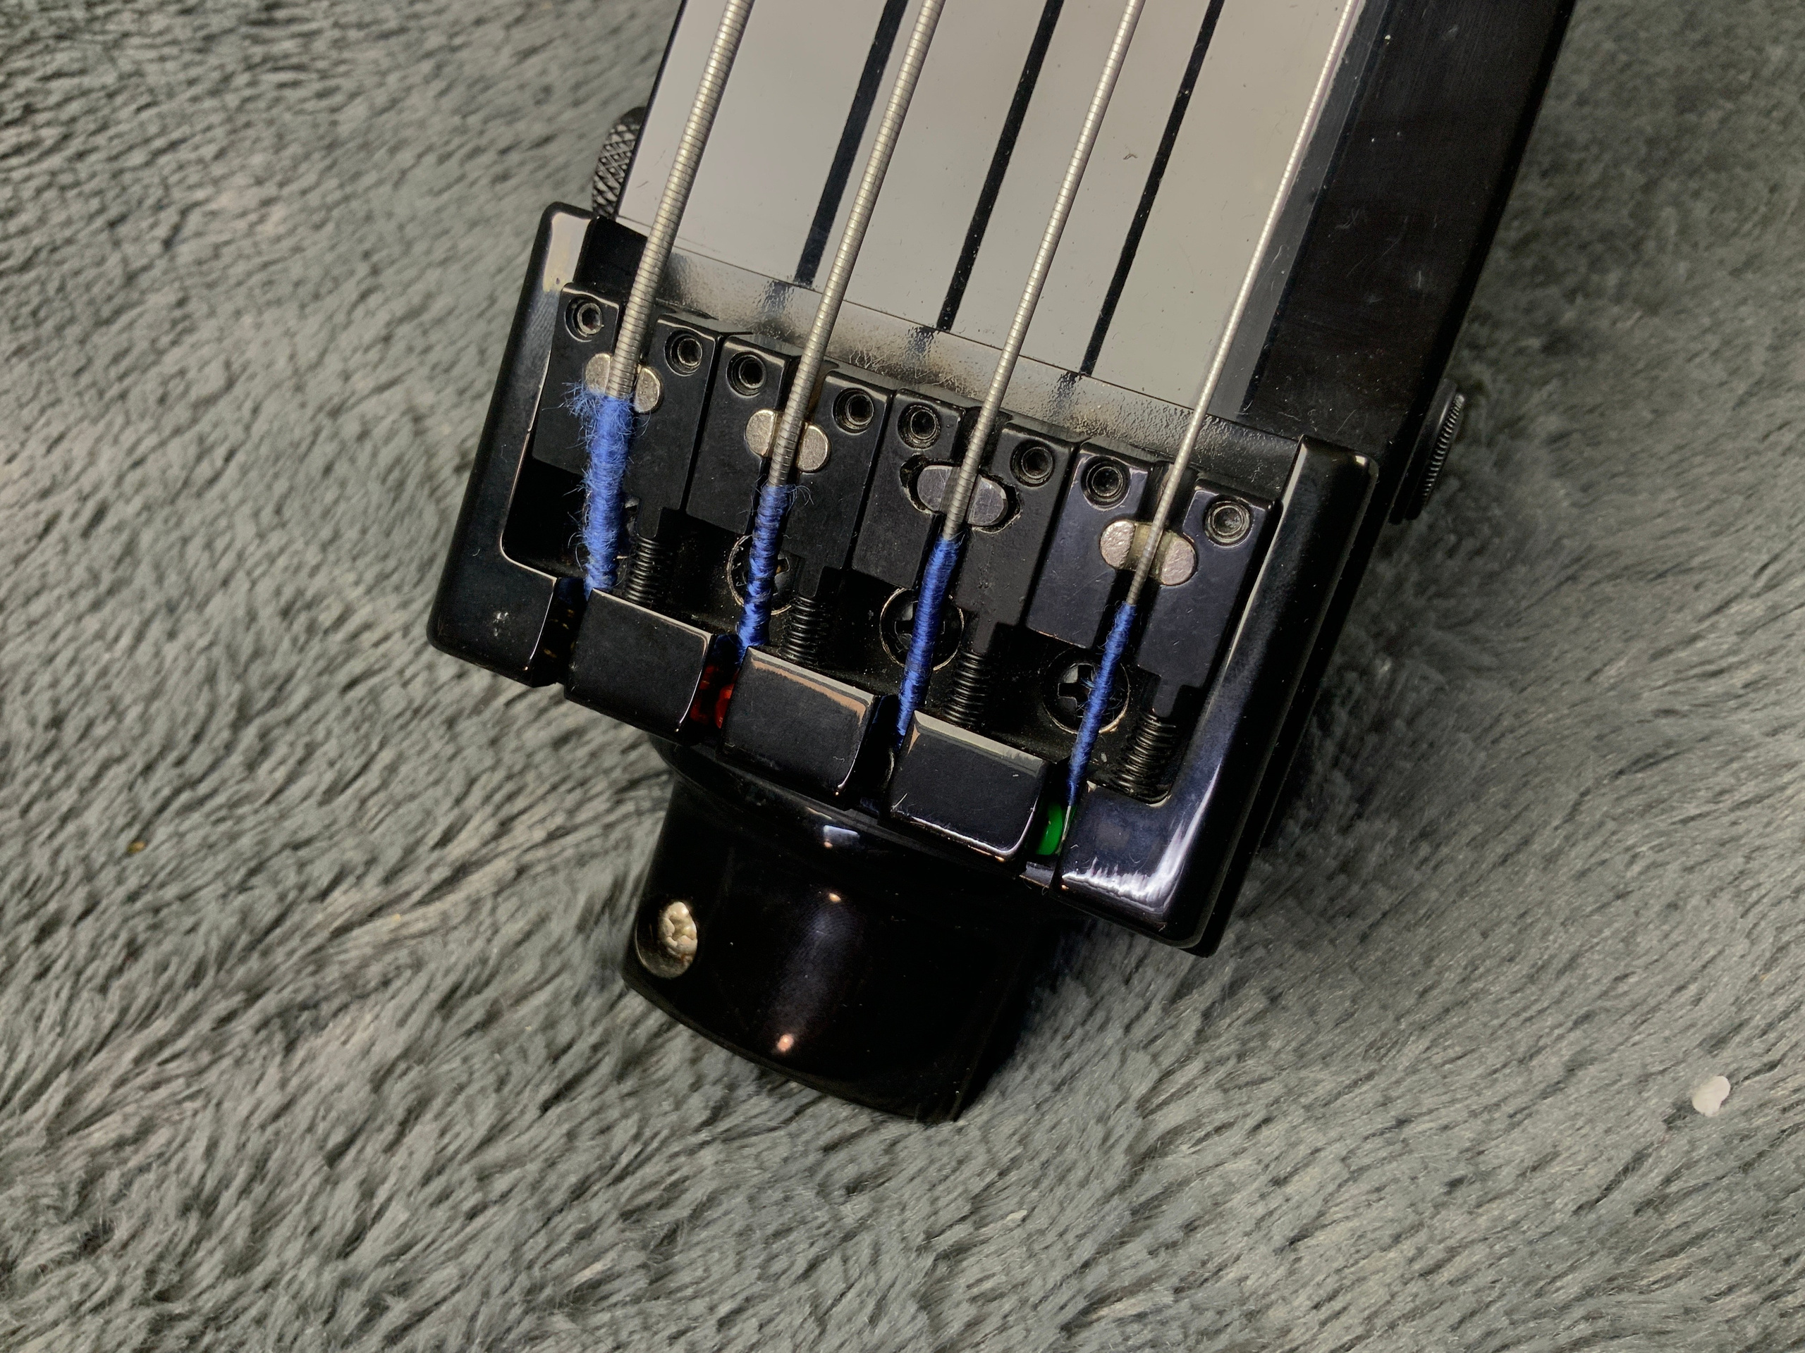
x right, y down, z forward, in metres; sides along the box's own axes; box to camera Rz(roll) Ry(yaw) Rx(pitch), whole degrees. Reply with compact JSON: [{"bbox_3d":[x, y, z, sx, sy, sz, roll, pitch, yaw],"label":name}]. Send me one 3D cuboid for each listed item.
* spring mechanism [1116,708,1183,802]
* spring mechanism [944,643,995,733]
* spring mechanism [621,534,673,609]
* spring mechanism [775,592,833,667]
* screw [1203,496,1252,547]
[{"bbox_3d":[0.025,0.008,0.157,0.004,0.004,0.009,20,118,11],"label":"spring mechanism"},{"bbox_3d":[0.007,0.001,0.161,0.004,0.004,0.008,20,118,11],"label":"spring mechanism"},{"bbox_3d":[-0.029,-0.012,0.168,0.004,0.004,0.007,20,118,11],"label":"spring mechanism"},{"bbox_3d":[-0.011,-0.005,0.164,0.004,0.004,0.007,20,118,11],"label":"spring mechanism"},{"bbox_3d":[0.032,-0.016,0.145,0.004,0.006,0.004,8,115,17],"label":"screw"}]

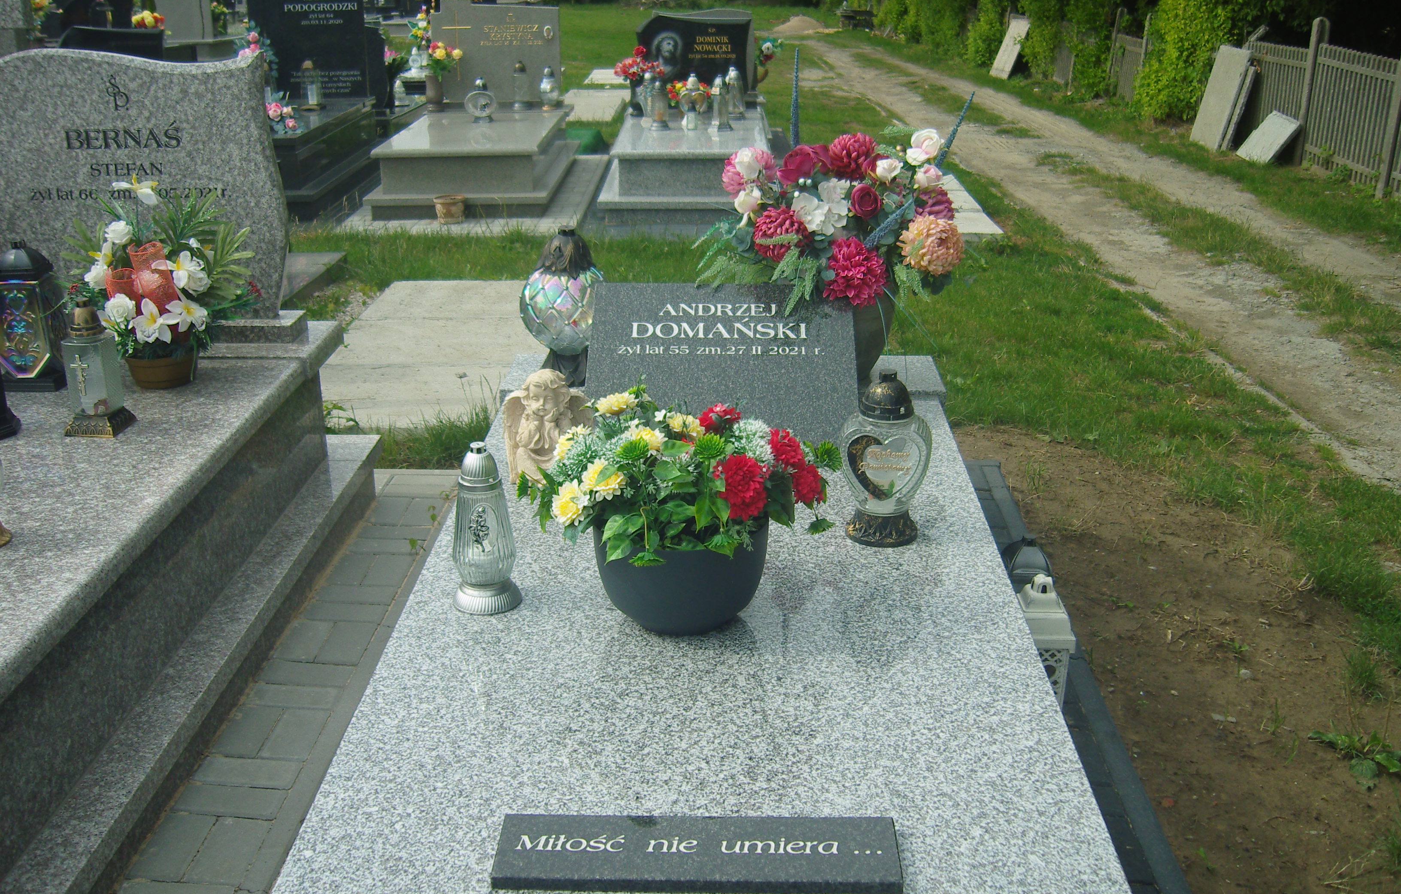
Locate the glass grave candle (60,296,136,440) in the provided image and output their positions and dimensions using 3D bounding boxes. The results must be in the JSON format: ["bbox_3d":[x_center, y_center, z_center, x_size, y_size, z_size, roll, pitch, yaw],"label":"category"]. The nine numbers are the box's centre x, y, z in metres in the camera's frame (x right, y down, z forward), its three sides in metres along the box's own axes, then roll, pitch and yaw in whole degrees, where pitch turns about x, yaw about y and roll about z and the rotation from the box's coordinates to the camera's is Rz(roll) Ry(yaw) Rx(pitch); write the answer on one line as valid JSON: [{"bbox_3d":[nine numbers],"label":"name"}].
[{"bbox_3d":[-1.365,-0.184,3.081,0.112,0.300,0.115,1,20,2],"label":"glass grave candle"}]

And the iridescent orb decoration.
[{"bbox_3d":[-0.332,-0.378,3.313,0.215,0.293,0.215,-2,20,-5],"label":"iridescent orb decoration"}]

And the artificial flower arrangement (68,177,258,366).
[{"bbox_3d":[-1.331,-0.434,3.397,0.470,0.440,0.380,1,20,2],"label":"artificial flower arrangement"}]

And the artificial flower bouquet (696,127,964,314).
[{"bbox_3d":[0.305,-0.533,3.232,0.620,0.430,0.480,1,20,2],"label":"artificial flower bouquet"}]

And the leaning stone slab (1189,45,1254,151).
[{"bbox_3d":[4.501,-3.019,11.900,0.055,0.870,0.690,11,20,-4],"label":"leaning stone slab"}]

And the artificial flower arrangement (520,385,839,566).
[{"bbox_3d":[-0.035,0.031,2.199,0.500,0.245,0.440,-1,20,-1],"label":"artificial flower arrangement"}]

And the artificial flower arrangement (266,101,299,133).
[{"bbox_3d":[-2.581,-2.018,8.416,0.260,0.190,0.220,1,20,2],"label":"artificial flower arrangement"}]

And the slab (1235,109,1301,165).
[{"bbox_3d":[5.553,-2.981,13.372,0.055,0.487,0.720,35,17,-11],"label":"slab"}]

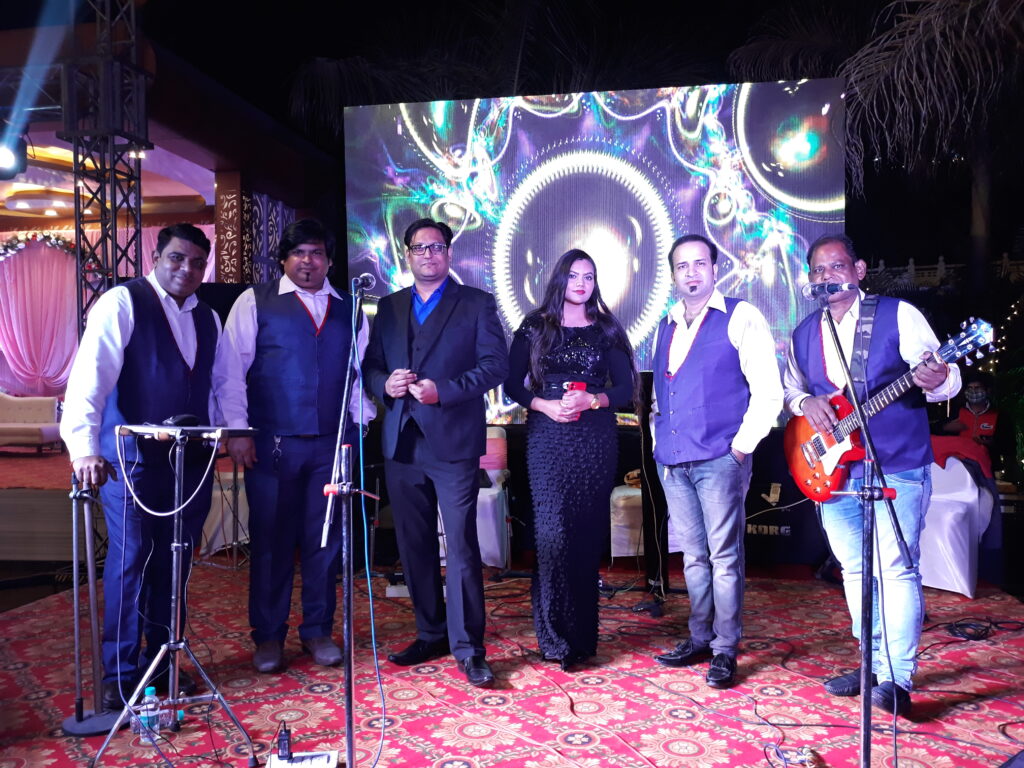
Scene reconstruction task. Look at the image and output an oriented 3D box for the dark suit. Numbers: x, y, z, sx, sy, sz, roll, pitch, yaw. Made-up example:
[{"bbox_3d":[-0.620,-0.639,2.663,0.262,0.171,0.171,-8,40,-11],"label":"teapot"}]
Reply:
[{"bbox_3d":[-0.286,0.316,3.095,0.560,1.432,0.380,0,1,9],"label":"dark suit"}]

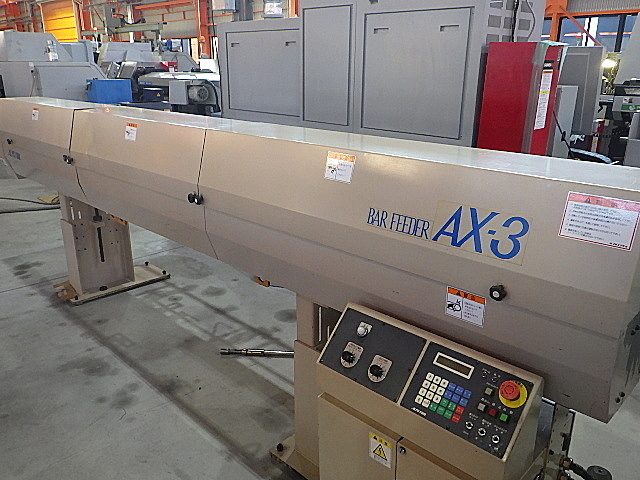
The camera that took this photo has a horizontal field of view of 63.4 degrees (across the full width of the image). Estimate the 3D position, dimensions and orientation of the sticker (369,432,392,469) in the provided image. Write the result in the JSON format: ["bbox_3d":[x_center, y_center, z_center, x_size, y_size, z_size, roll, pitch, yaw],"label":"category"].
[{"bbox_3d":[0.150,0.520,1.275,0.070,0.068,0.004,17,25,41],"label":"sticker"}]

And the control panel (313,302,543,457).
[{"bbox_3d":[0.232,0.318,1.255,0.530,0.183,0.055,17,-18,41],"label":"control panel"}]

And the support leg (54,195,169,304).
[{"bbox_3d":[-1.364,-0.030,3.317,0.326,0.666,0.626,17,25,41],"label":"support leg"}]

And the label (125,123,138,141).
[{"bbox_3d":[-0.828,-0.475,2.275,0.099,0.075,0.004,17,11,41],"label":"label"}]

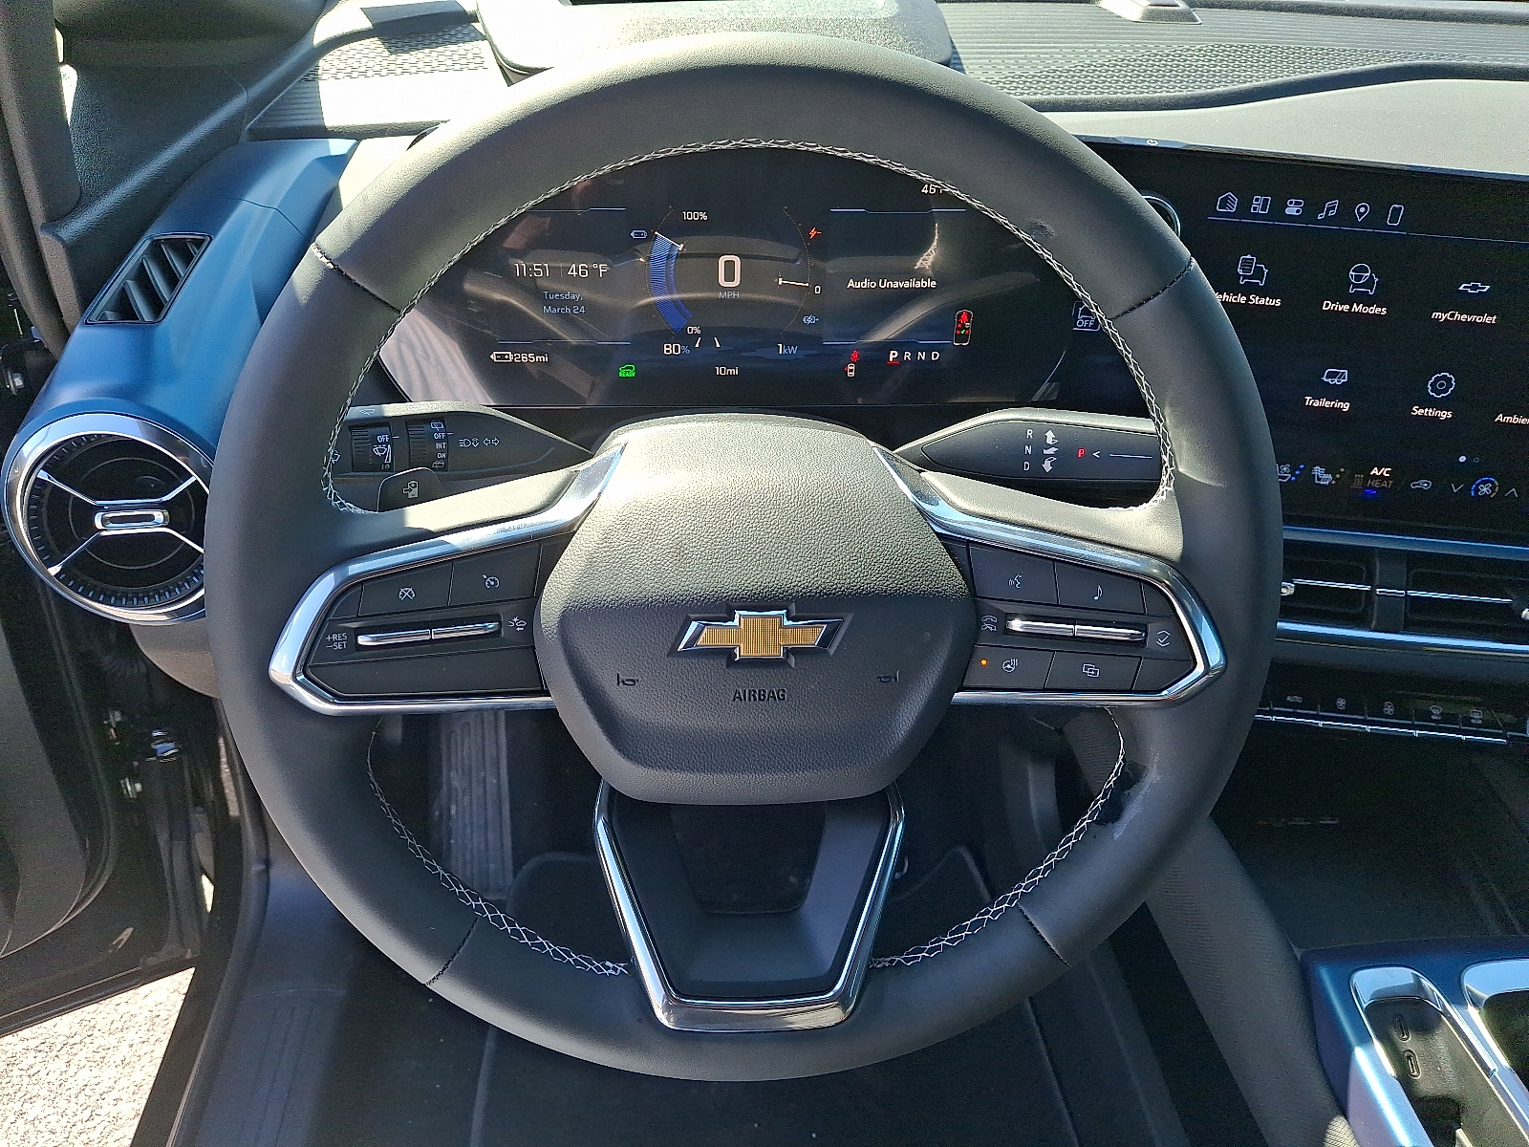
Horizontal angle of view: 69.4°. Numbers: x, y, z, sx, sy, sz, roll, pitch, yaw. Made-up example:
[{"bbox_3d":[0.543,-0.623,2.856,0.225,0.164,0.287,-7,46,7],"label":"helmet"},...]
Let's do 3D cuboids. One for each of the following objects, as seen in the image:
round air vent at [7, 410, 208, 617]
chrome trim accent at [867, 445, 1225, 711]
[{"bbox_3d":[-0.312,-0.023,0.540,0.112,0.112,0.028,0,25,-4],"label":"round air vent"},{"bbox_3d":[0.104,0.004,0.410,0.126,0.094,0.036,2,11,6],"label":"chrome trim accent"}]

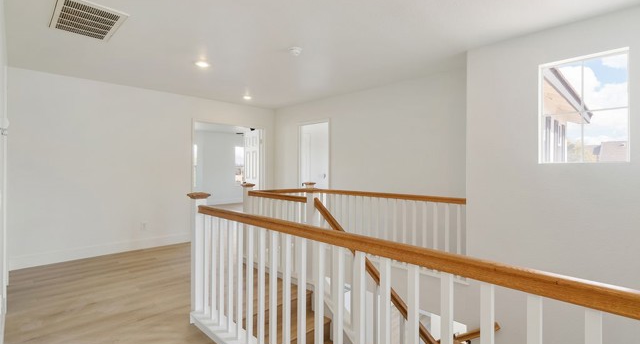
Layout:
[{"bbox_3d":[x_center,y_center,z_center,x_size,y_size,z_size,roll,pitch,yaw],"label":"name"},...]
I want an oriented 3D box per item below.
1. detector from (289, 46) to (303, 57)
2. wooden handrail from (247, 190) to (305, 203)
[{"bbox_3d":[-0.254,-1.241,3.123,0.142,0.050,0.142,0,0,0],"label":"detector"},{"bbox_3d":[-0.513,0.292,3.617,0.057,0.059,1.196,0,1,-44],"label":"wooden handrail"}]

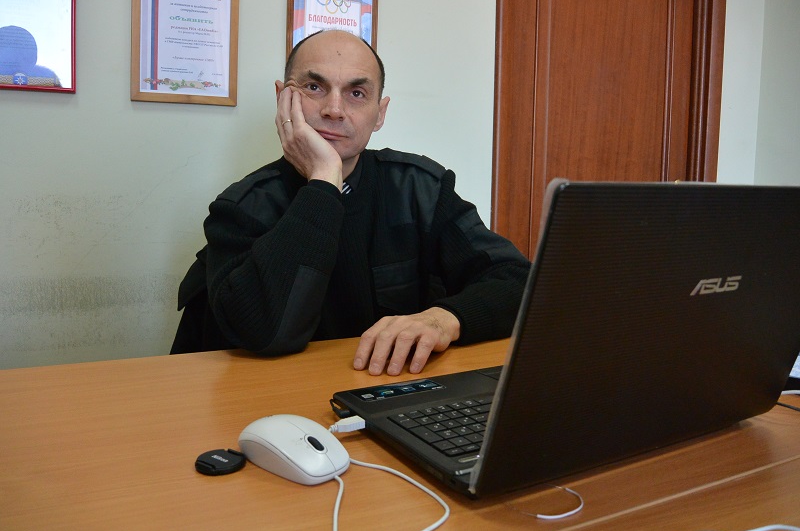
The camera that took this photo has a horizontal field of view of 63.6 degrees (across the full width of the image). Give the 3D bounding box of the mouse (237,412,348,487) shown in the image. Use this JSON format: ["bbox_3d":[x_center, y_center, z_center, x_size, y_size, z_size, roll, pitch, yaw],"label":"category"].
[{"bbox_3d":[-0.096,0.155,0.582,0.113,0.038,0.062,7,10,41],"label":"mouse"}]

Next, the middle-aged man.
[{"bbox_3d":[-0.071,0.228,1.159,0.610,1.230,0.690,-2,8,-17],"label":"middle-aged man"}]

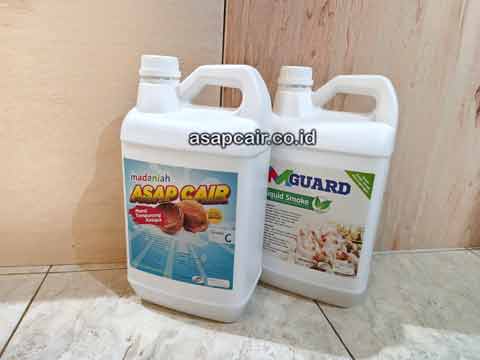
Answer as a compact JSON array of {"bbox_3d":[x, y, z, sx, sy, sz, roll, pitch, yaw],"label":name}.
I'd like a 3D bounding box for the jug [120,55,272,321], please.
[{"bbox_3d":[-0.057,0.010,0.439,0.176,0.337,0.119,8,17,14],"label":"jug"}]

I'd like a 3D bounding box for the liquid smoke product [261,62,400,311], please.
[{"bbox_3d":[0.123,0.007,0.484,0.176,0.337,0.119,11,18,23],"label":"liquid smoke product"}]

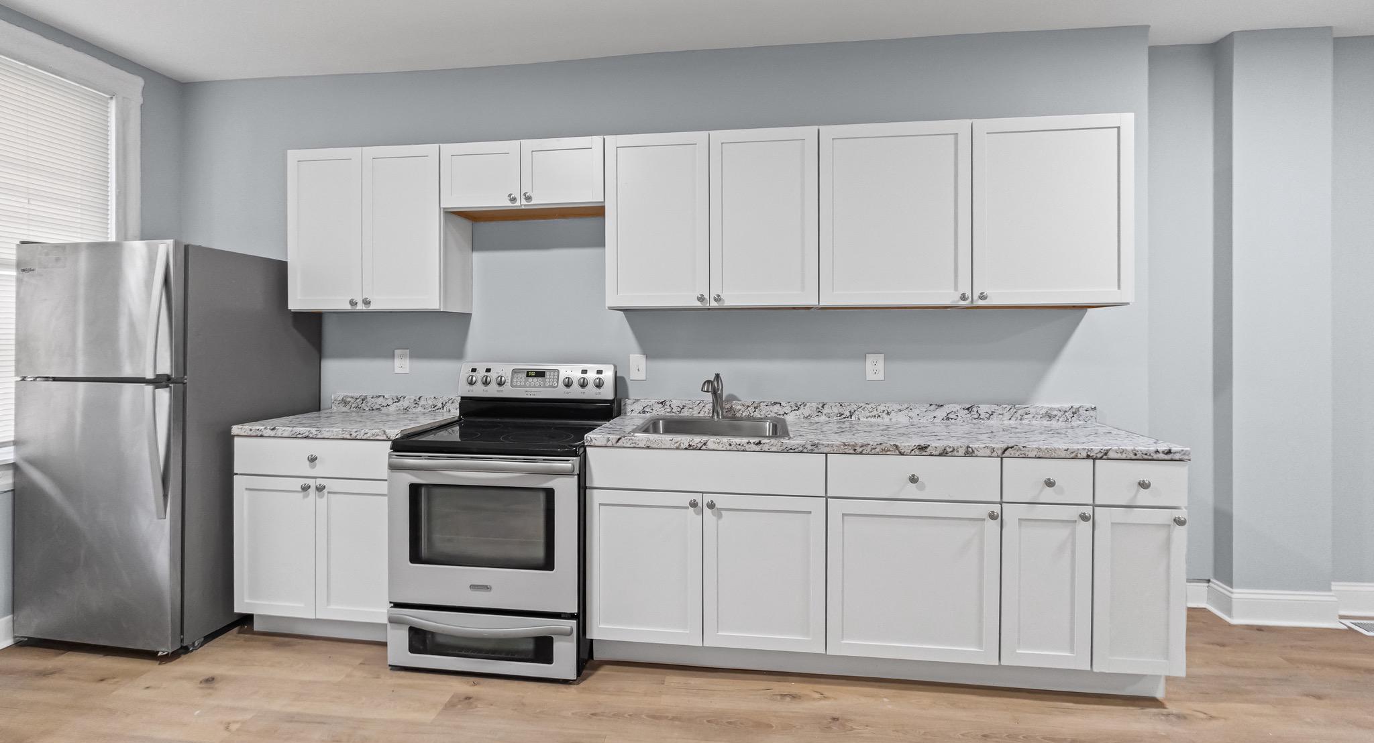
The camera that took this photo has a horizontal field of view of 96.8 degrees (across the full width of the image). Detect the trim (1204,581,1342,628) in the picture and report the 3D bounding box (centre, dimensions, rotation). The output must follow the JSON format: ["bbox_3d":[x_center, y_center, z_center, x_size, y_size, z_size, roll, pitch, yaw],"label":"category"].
[{"bbox_3d":[2.748,1.091,2.895,0.470,0.163,0.200,0,1,8],"label":"trim"}]

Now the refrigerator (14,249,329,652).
[{"bbox_3d":[-2.359,0.307,2.841,0.771,1.666,0.823,1,1,9],"label":"refrigerator"}]

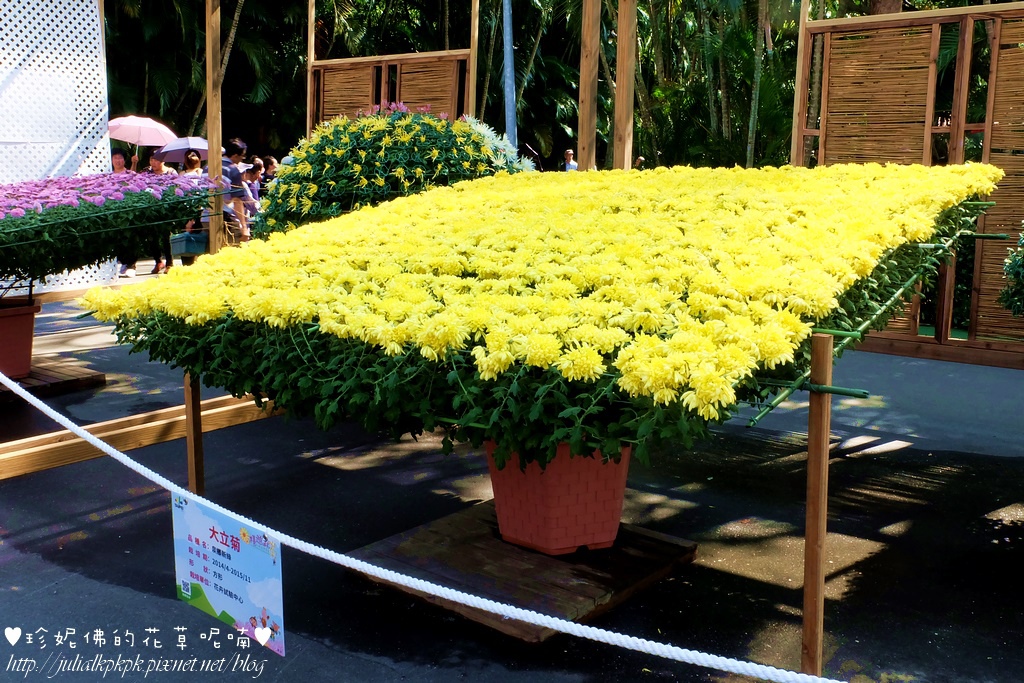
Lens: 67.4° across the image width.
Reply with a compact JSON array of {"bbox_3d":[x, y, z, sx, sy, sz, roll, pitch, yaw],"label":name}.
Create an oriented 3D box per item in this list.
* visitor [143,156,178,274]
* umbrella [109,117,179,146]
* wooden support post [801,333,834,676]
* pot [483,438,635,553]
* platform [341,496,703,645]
[{"bbox_3d":[-4.273,-1.595,9.350,0.460,1.532,0.340,6,9,30],"label":"visitor"},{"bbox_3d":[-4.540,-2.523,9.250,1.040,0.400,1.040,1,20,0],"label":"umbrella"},{"bbox_3d":[0.717,0.404,1.806,0.036,0.840,0.036,-9,11,-43],"label":"wooden support post"},{"bbox_3d":[0.162,0.428,2.545,0.530,0.430,0.530,8,10,38],"label":"pot"},{"bbox_3d":[0.050,0.695,2.483,0.770,0.065,0.800,8,10,40],"label":"platform"}]

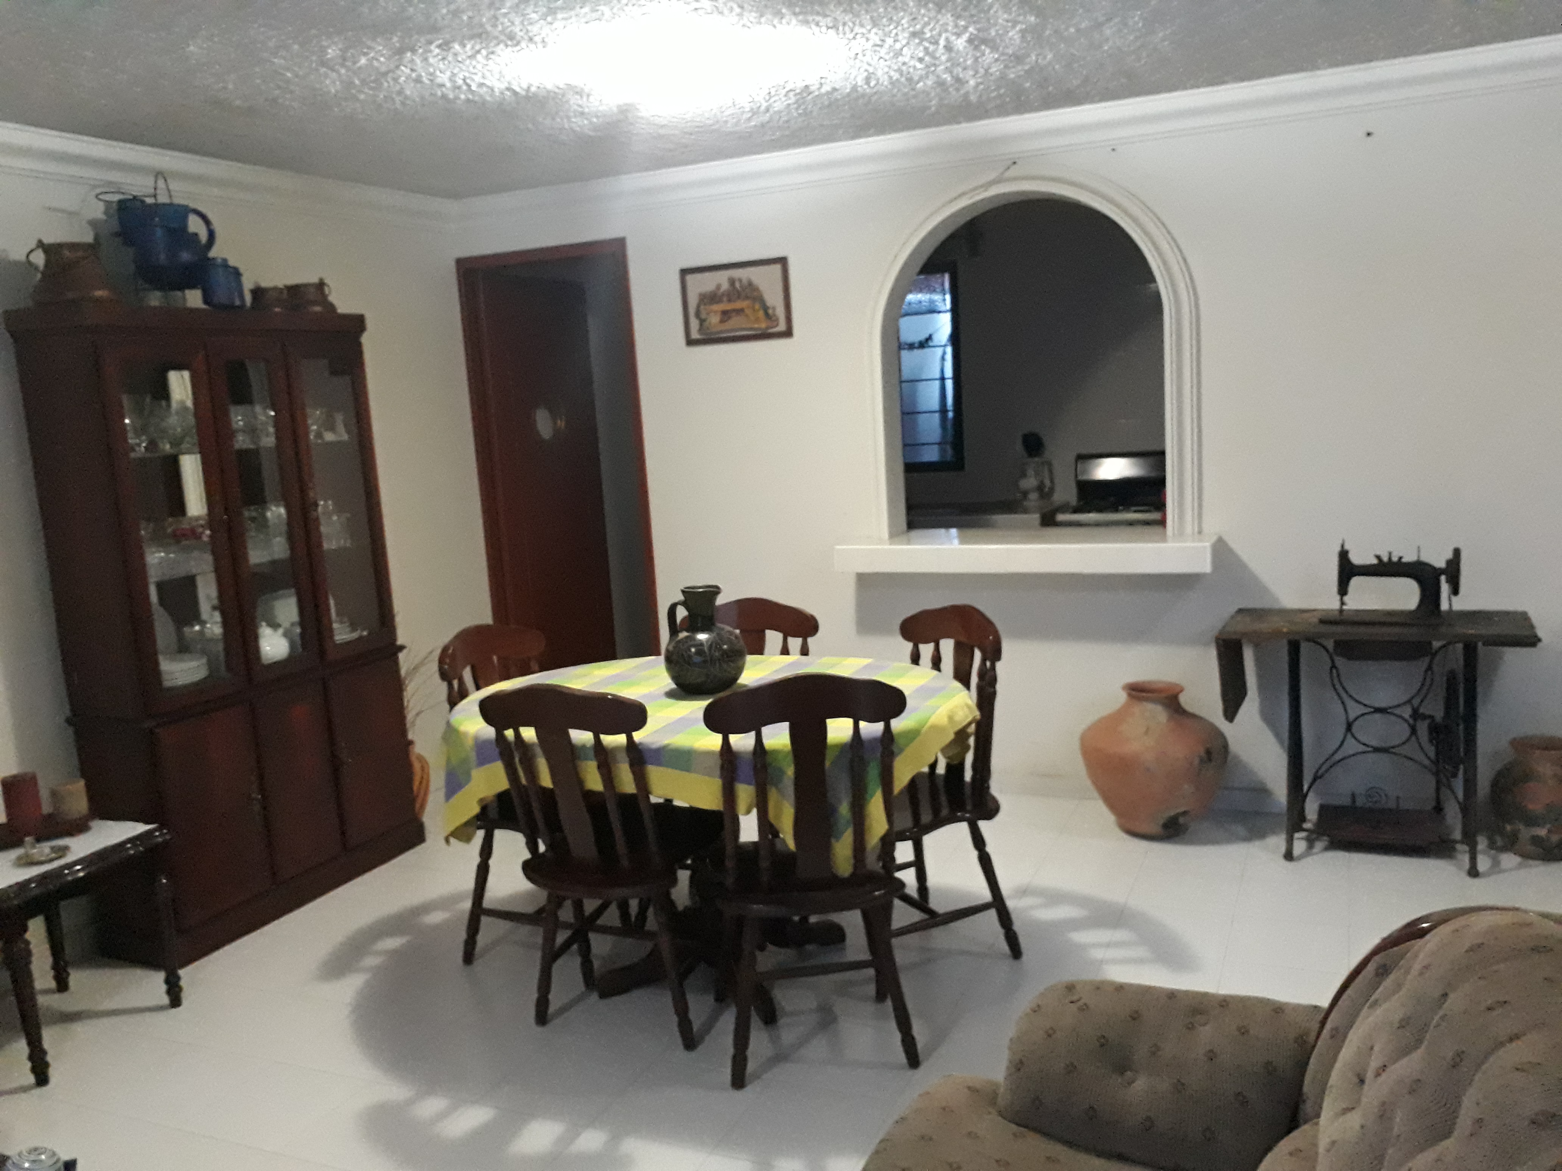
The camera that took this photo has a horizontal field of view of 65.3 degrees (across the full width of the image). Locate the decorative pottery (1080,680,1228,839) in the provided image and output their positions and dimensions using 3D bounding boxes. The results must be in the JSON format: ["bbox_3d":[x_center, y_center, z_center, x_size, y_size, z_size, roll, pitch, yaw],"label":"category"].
[{"bbox_3d":[1.259,0.599,4.151,0.490,0.500,0.490,0,10,24],"label":"decorative pottery"}]

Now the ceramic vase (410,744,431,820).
[{"bbox_3d":[-1.498,0.774,4.733,0.250,0.320,0.250,-7,10,-21],"label":"ceramic vase"}]

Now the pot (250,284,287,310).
[{"bbox_3d":[-1.725,-0.954,4.109,0.135,0.107,0.130,-8,10,-24],"label":"pot"}]

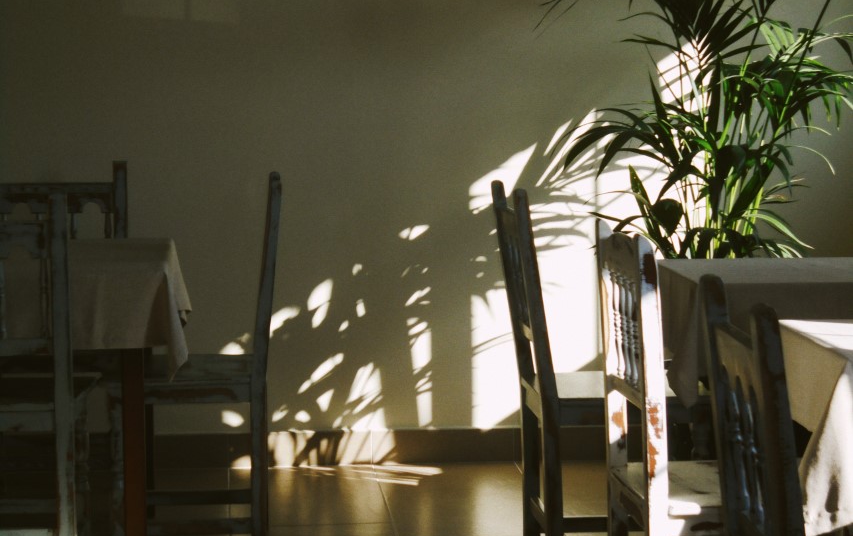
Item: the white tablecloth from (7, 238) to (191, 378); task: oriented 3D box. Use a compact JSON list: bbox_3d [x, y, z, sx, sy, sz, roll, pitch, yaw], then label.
[{"bbox_3d":[-1.006,0.098,5.762,0.840,0.280,0.780,-1,6,-5],"label":"white tablecloth"}]

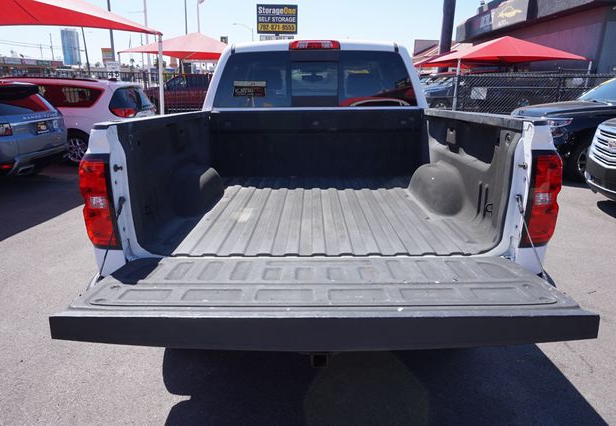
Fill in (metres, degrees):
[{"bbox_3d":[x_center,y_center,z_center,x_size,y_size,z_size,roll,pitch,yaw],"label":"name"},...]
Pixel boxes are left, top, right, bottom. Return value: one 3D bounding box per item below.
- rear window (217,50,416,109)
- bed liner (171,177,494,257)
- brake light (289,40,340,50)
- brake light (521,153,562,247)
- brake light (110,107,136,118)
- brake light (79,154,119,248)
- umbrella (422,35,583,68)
[{"bbox_3d":[0.060,-1.072,3.438,1.600,0.450,0.120,0,16,1],"label":"rear window"},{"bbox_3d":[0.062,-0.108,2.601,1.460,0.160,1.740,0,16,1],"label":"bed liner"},{"bbox_3d":[0.061,-1.363,3.471,0.410,0.085,0.090,0,16,1],"label":"brake light"},{"bbox_3d":[0.920,-0.052,1.698,0.155,0.385,0.130,0,16,1],"label":"brake light"},{"bbox_3d":[-4.143,-2.251,9.600,0.330,0.230,0.450,3,16,10],"label":"brake light"},{"bbox_3d":[-0.829,-0.046,1.720,0.155,0.385,0.130,0,16,1],"label":"brake light"},{"bbox_3d":[7.087,-5.831,15.300,4.400,1.000,4.300,1,16,2],"label":"umbrella"}]

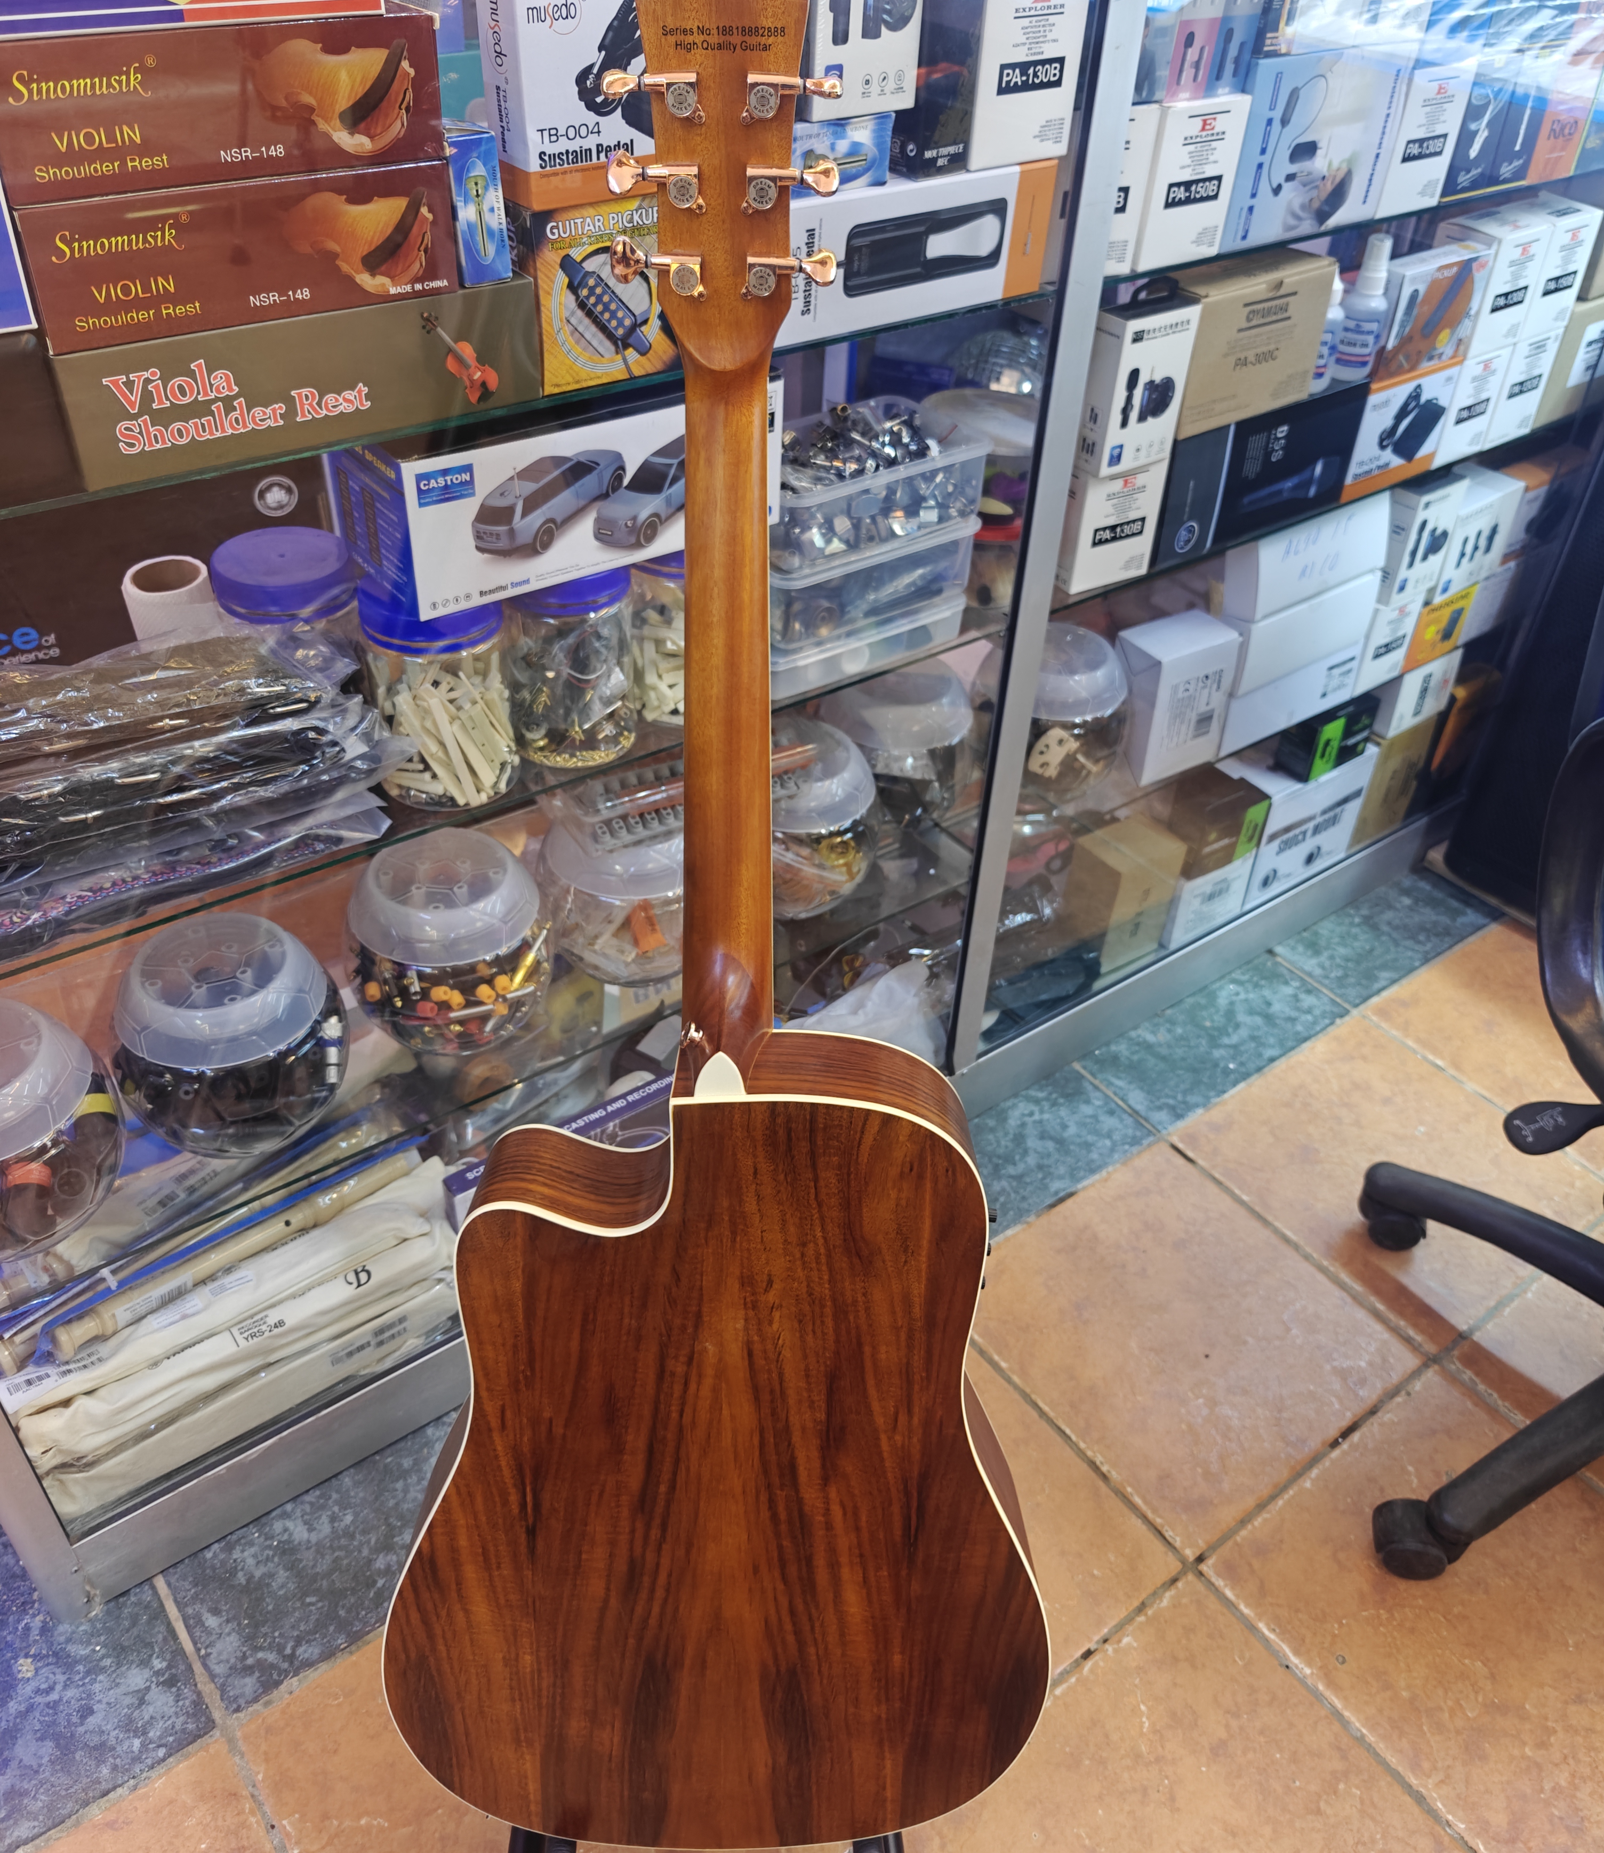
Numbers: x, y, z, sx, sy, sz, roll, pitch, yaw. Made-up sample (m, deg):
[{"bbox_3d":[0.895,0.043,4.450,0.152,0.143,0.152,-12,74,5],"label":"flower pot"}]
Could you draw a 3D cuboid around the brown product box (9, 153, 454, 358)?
[{"bbox_3d":[-0.297,-0.360,0.775,0.220,0.066,0.062,-24,46,-29],"label":"brown product box"}]

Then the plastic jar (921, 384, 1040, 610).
[{"bbox_3d":[0.161,-0.372,1.284,0.122,0.154,0.122,2,39,-1],"label":"plastic jar"}]

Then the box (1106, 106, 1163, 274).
[{"bbox_3d":[0.189,-0.527,1.059,0.091,0.109,0.067,-24,46,-29],"label":"box"}]

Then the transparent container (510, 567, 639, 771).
[{"bbox_3d":[-0.157,-0.191,1.003,0.087,0.145,0.087,2,39,-1],"label":"transparent container"}]

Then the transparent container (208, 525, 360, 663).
[{"bbox_3d":[-0.332,-0.180,0.981,0.087,0.142,0.087,2,39,-1],"label":"transparent container"}]

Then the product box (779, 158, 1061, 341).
[{"bbox_3d":[0.053,-0.478,1.031,0.260,0.090,0.075,-24,46,-29],"label":"product box"}]

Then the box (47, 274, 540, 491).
[{"bbox_3d":[-0.274,-0.305,0.788,0.249,0.064,0.092,-24,46,-29],"label":"box"}]

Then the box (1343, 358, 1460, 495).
[{"bbox_3d":[0.571,-0.495,1.454,0.148,0.112,0.046,-24,46,-29],"label":"box"}]

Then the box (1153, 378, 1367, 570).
[{"bbox_3d":[0.400,-0.428,1.361,0.260,0.112,0.068,-24,46,-29],"label":"box"}]

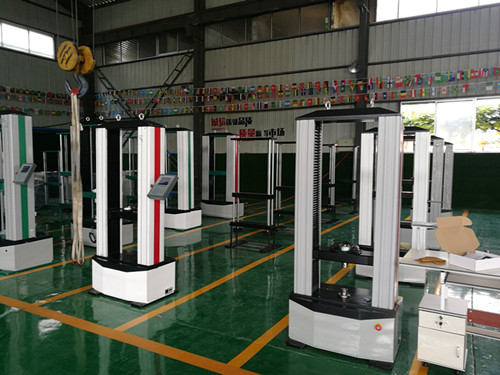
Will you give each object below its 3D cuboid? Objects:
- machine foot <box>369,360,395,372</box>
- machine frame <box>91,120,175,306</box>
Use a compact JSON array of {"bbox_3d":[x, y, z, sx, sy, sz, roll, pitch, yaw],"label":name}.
[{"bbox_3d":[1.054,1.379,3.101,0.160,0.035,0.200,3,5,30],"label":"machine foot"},{"bbox_3d":[-1.397,0.260,4.649,0.895,2.033,0.604,2,4,29],"label":"machine frame"}]

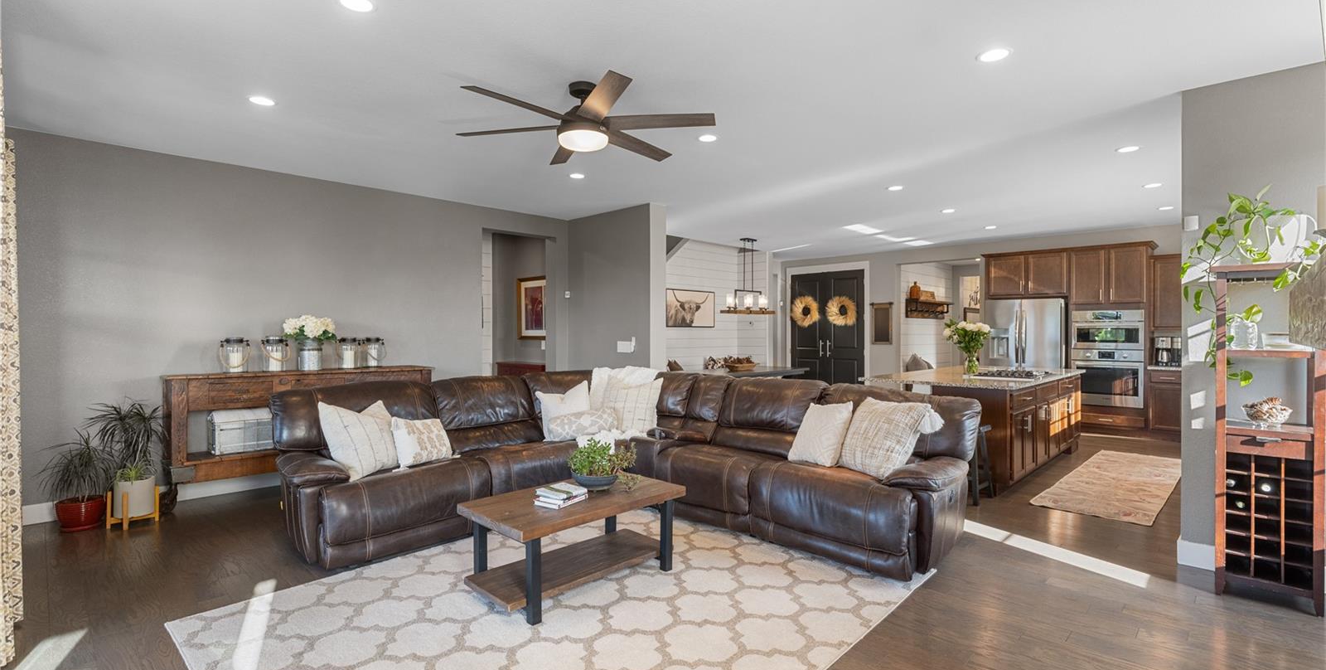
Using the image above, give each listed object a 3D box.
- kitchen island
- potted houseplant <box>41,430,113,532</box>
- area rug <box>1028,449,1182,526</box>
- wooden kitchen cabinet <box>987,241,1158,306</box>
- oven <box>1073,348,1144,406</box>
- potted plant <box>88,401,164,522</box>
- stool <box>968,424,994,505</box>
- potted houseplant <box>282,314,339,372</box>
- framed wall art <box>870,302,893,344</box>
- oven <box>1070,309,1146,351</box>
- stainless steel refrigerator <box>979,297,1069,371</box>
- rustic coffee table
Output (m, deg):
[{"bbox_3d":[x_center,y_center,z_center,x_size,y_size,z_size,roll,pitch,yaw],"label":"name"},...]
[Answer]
[{"bbox_3d":[3.437,0.877,6.355,1.368,0.903,3.100,0,0,44],"label":"kitchen island"},{"bbox_3d":[-4.074,0.989,4.062,0.418,0.674,0.418,0,0,44],"label":"potted houseplant"},{"bbox_3d":[4.248,1.327,5.466,2.966,0.012,0.762,0,0,-44],"label":"area rug"},{"bbox_3d":[5.719,-0.789,8.375,2.015,0.824,0.654,0,0,44],"label":"wooden kitchen cabinet"},{"bbox_3d":[6.080,0.567,8.000,0.762,0.743,0.607,0,0,44],"label":"oven"},{"bbox_3d":[-3.784,0.885,4.150,0.390,0.840,0.400,0,0,44],"label":"potted plant"},{"bbox_3d":[2.435,1.030,4.890,0.460,0.610,0.360,0,0,44],"label":"stool"},{"bbox_3d":[-3.072,0.069,5.108,0.404,0.483,0.404,0,0,44],"label":"potted houseplant"},{"bbox_3d":[3.834,-0.196,10.326,0.410,0.730,0.030,0,0,44],"label":"framed wall art"},{"bbox_3d":[5.981,-0.061,7.877,0.750,0.500,0.550,0,0,44],"label":"oven"},{"bbox_3d":[5.303,0.416,8.593,0.923,1.813,0.849,0,0,44],"label":"stainless steel refrigerator"},{"bbox_3d":[-0.460,1.099,3.175,0.610,0.460,1.060,0,0,45],"label":"rustic coffee table"}]

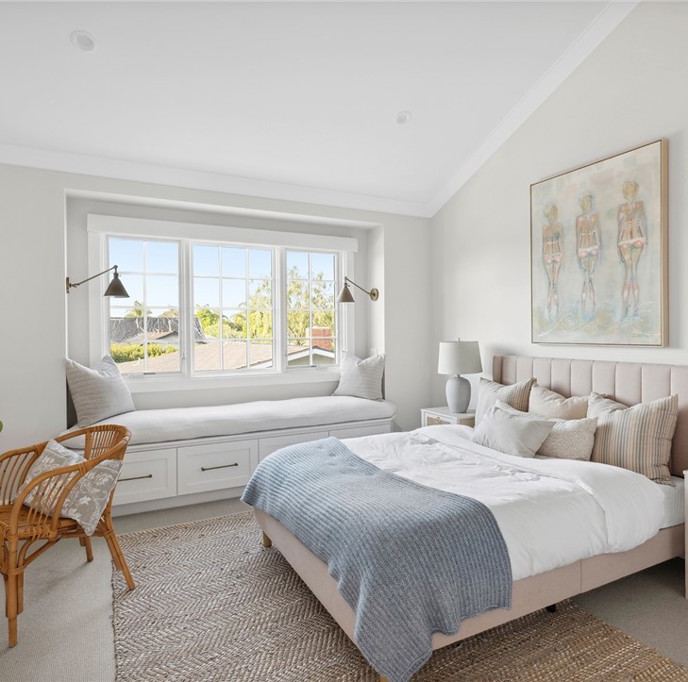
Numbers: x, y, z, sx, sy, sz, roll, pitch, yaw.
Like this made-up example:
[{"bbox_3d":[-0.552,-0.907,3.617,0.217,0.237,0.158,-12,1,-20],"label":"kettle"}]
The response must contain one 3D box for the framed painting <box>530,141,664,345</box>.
[{"bbox_3d":[1.716,-0.592,3.157,0.062,1.235,0.954,-1,1,-27],"label":"framed painting"}]

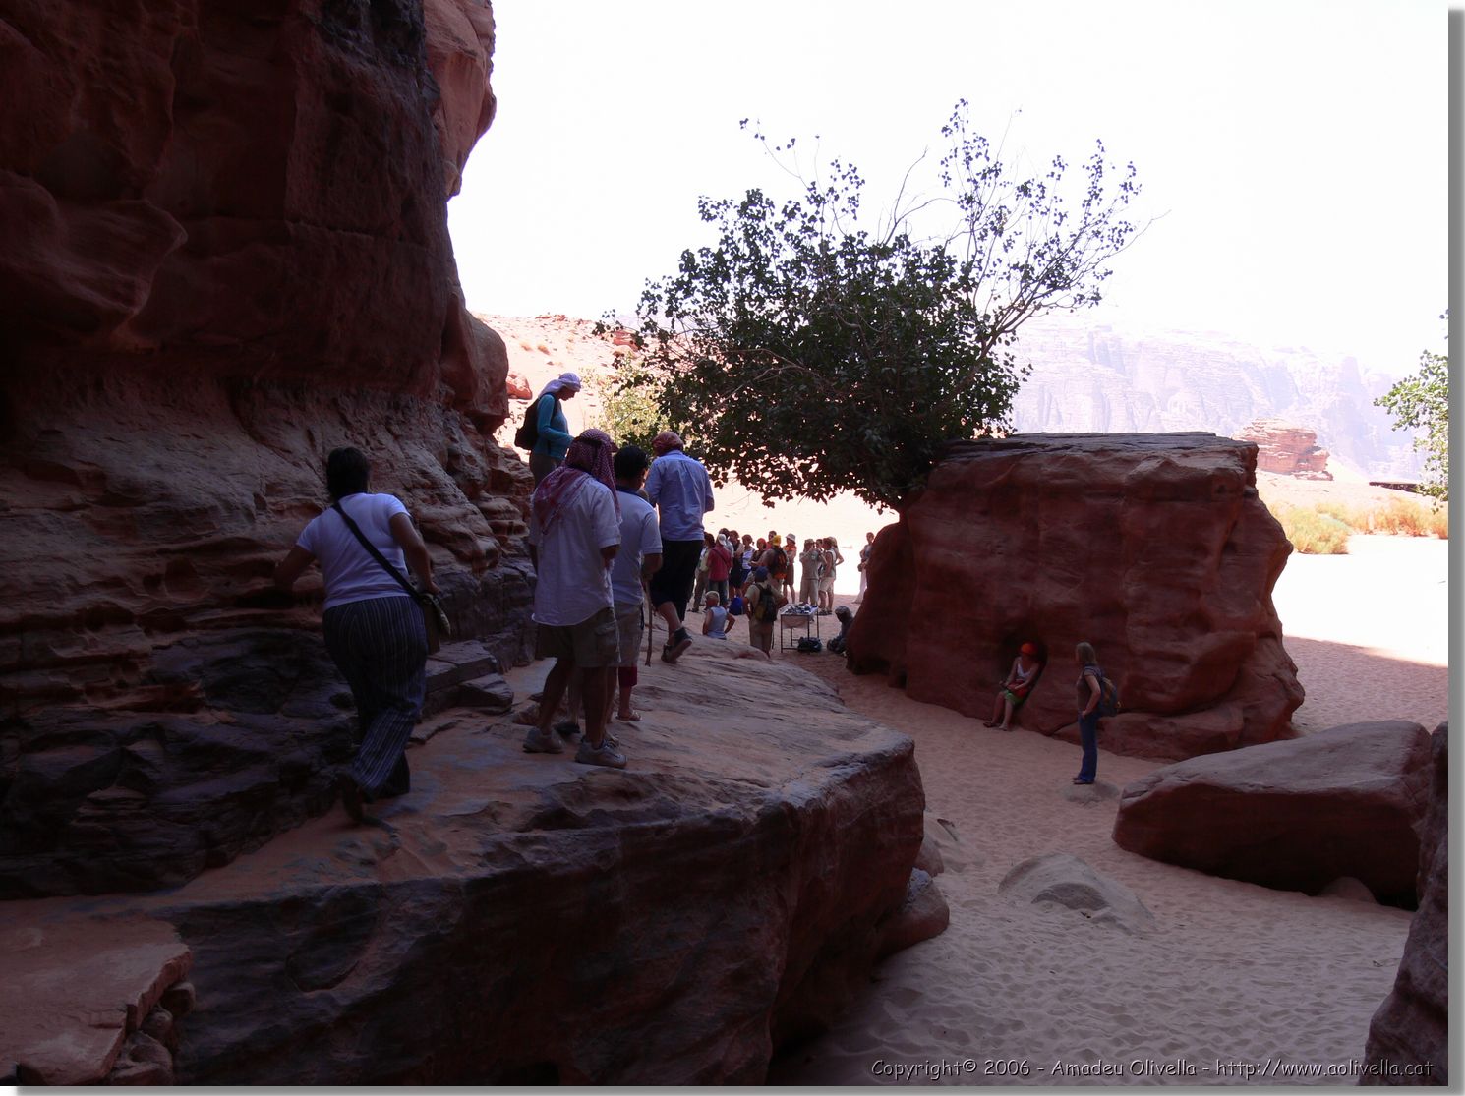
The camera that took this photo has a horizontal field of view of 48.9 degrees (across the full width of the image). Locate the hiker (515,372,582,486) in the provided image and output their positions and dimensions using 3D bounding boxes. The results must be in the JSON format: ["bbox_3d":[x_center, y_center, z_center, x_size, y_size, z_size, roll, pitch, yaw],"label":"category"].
[{"bbox_3d":[-1.578,-0.738,13.900,0.550,1.600,0.480,0,3,5],"label":"hiker"}]

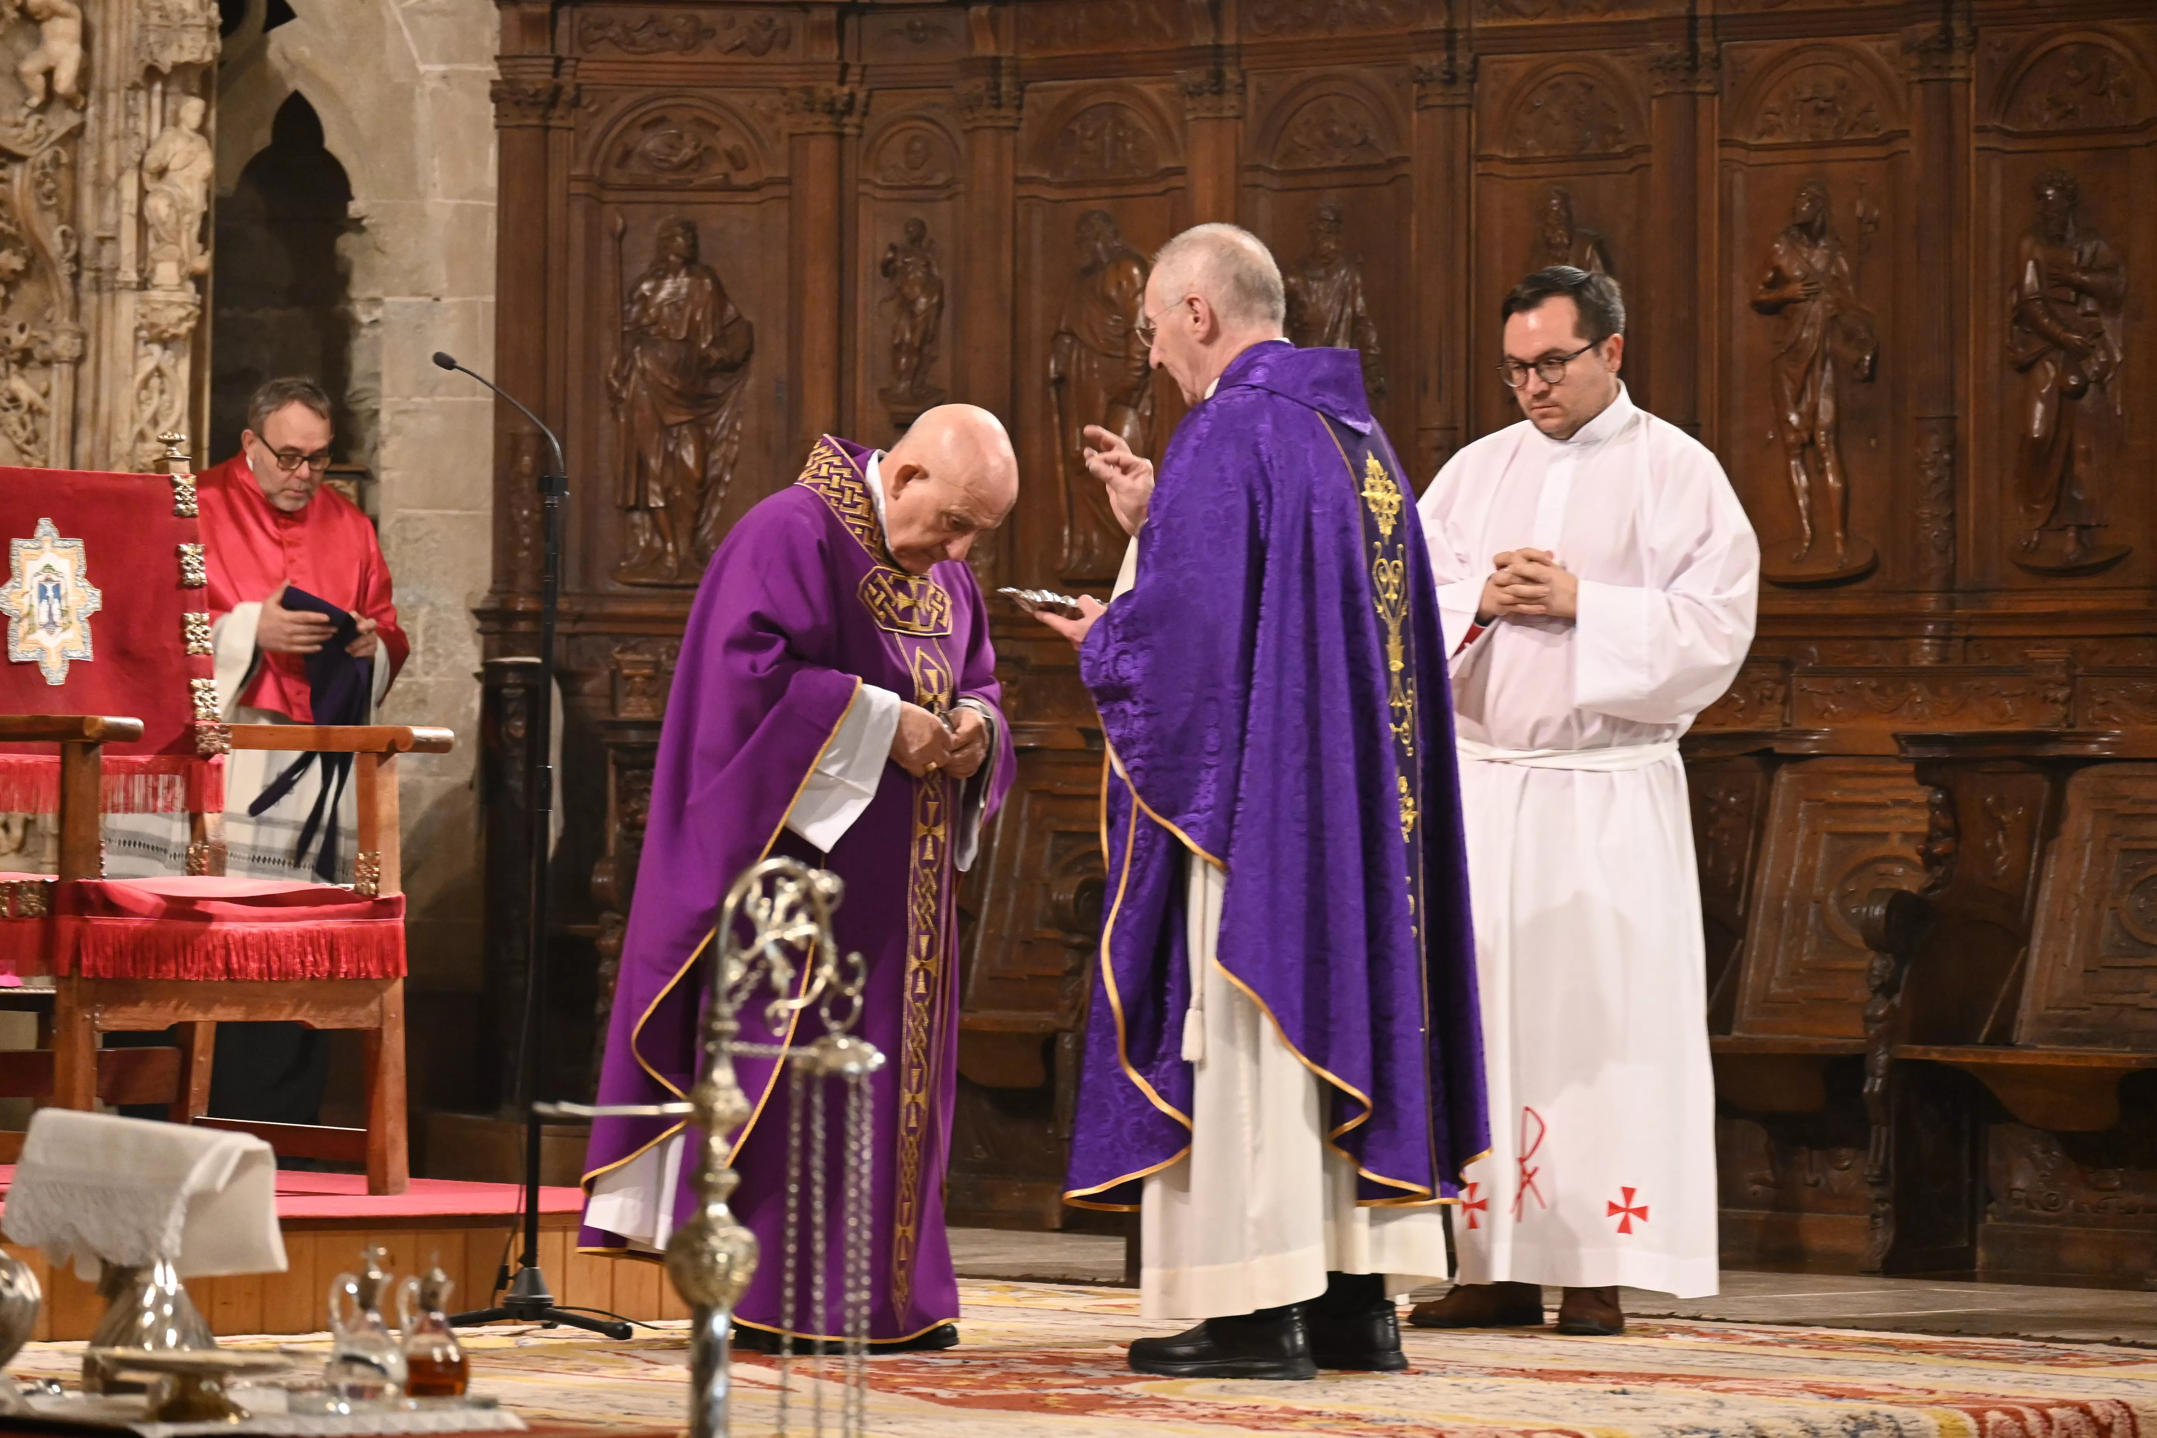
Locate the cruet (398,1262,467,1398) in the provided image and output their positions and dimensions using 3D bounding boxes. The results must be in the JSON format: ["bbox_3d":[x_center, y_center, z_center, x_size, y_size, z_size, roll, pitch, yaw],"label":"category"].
[{"bbox_3d":[-0.676,0.638,9.400,0.075,0.145,0.066,0,0,3],"label":"cruet"}]

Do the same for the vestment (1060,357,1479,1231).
[{"bbox_3d":[0.300,0.088,13.750,0.560,1.330,0.630,0,0,25],"label":"vestment"}]

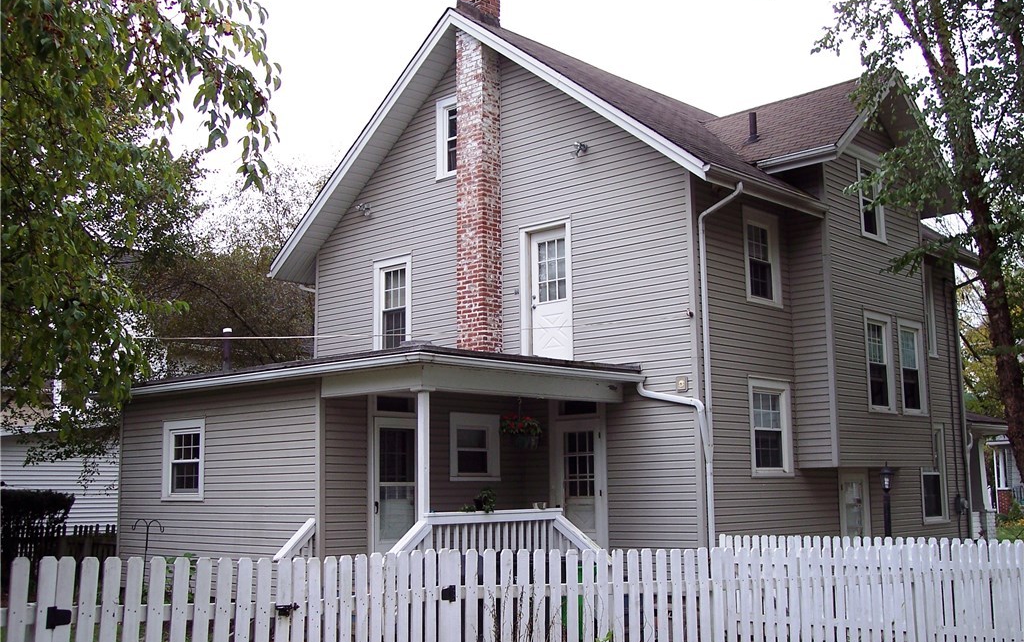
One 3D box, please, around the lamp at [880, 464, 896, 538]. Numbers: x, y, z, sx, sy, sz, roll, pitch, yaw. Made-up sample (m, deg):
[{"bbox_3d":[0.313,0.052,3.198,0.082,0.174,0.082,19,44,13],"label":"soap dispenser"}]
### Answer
[{"bbox_3d":[5.157,3.039,15.789,0.180,2.165,0.180,-9,-12,43],"label":"lamp"}]

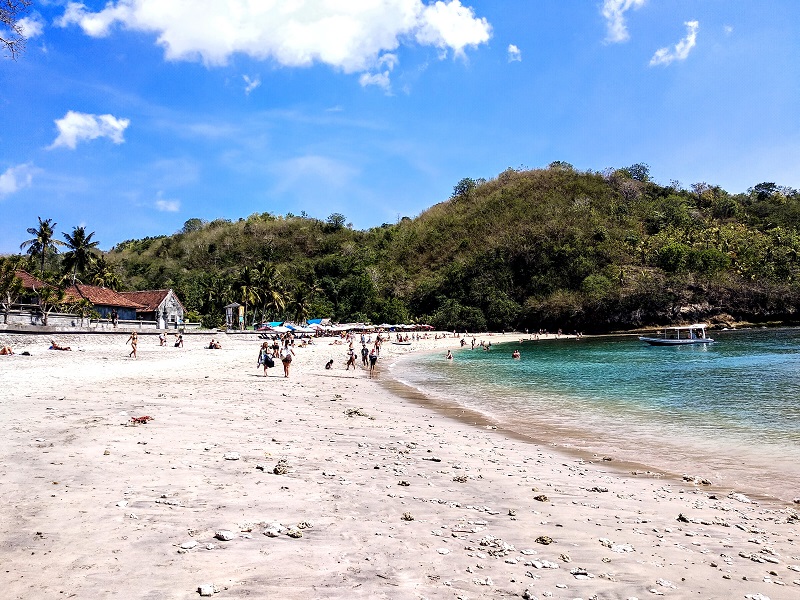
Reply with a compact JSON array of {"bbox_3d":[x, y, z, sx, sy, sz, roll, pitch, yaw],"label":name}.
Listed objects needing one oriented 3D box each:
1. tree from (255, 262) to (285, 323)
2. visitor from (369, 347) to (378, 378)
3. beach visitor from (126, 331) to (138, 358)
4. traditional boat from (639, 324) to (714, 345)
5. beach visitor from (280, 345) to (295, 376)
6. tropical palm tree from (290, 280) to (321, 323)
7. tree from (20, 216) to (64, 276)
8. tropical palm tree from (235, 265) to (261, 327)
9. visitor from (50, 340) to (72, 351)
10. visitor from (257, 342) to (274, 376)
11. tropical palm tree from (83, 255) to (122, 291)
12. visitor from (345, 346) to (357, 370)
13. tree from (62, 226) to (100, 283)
[{"bbox_3d":[-19.621,-0.974,90.000,5.000,9.890,5.000,0,-2,0],"label":"tree"},{"bbox_3d":[-1.808,4.128,41.000,0.520,1.570,0.380,0,-2,0],"label":"visitor"},{"bbox_3d":[-16.261,2.715,36.500,0.550,1.650,0.550,-2,-3,45],"label":"beach visitor"},{"bbox_3d":[41.413,5.167,90.000,11.200,3.000,2.500,0,-2,-12],"label":"traditional boat"},{"bbox_3d":[-5.126,2.723,27.500,0.600,1.650,0.420,0,-2,3],"label":"beach visitor"},{"bbox_3d":[-18.147,1.128,113.000,6.000,9.600,6.000,0,-2,0],"label":"tropical palm tree"},{"bbox_3d":[-45.746,-3.652,77.000,5.700,14.000,5.700,0,-2,0],"label":"tree"},{"bbox_3d":[-22.661,-0.592,89.000,4.600,9.330,4.600,0,-2,0],"label":"tropical palm tree"},{"bbox_3d":[-24.237,3.313,43.000,1.600,0.620,0.550,0,0,0],"label":"visitor"},{"bbox_3d":[-6.470,2.866,28.800,0.700,1.650,0.500,0,-2,11],"label":"visitor"},{"bbox_3d":[-42.435,-1.288,86.000,5.500,10.450,5.500,0,-2,0],"label":"tropical palm tree"},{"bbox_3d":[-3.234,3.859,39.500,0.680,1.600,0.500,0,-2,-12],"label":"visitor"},{"bbox_3d":[-43.463,-3.070,82.000,5.400,13.920,5.400,0,-2,0],"label":"tree"}]

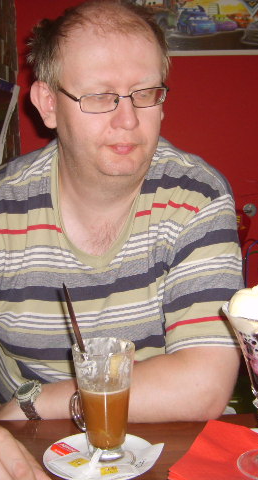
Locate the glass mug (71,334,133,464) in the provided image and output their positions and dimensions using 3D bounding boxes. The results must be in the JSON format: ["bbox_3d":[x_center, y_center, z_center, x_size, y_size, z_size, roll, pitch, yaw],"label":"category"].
[{"bbox_3d":[-0.032,0.200,0.802,0.092,0.143,0.077,6,10,39],"label":"glass mug"}]

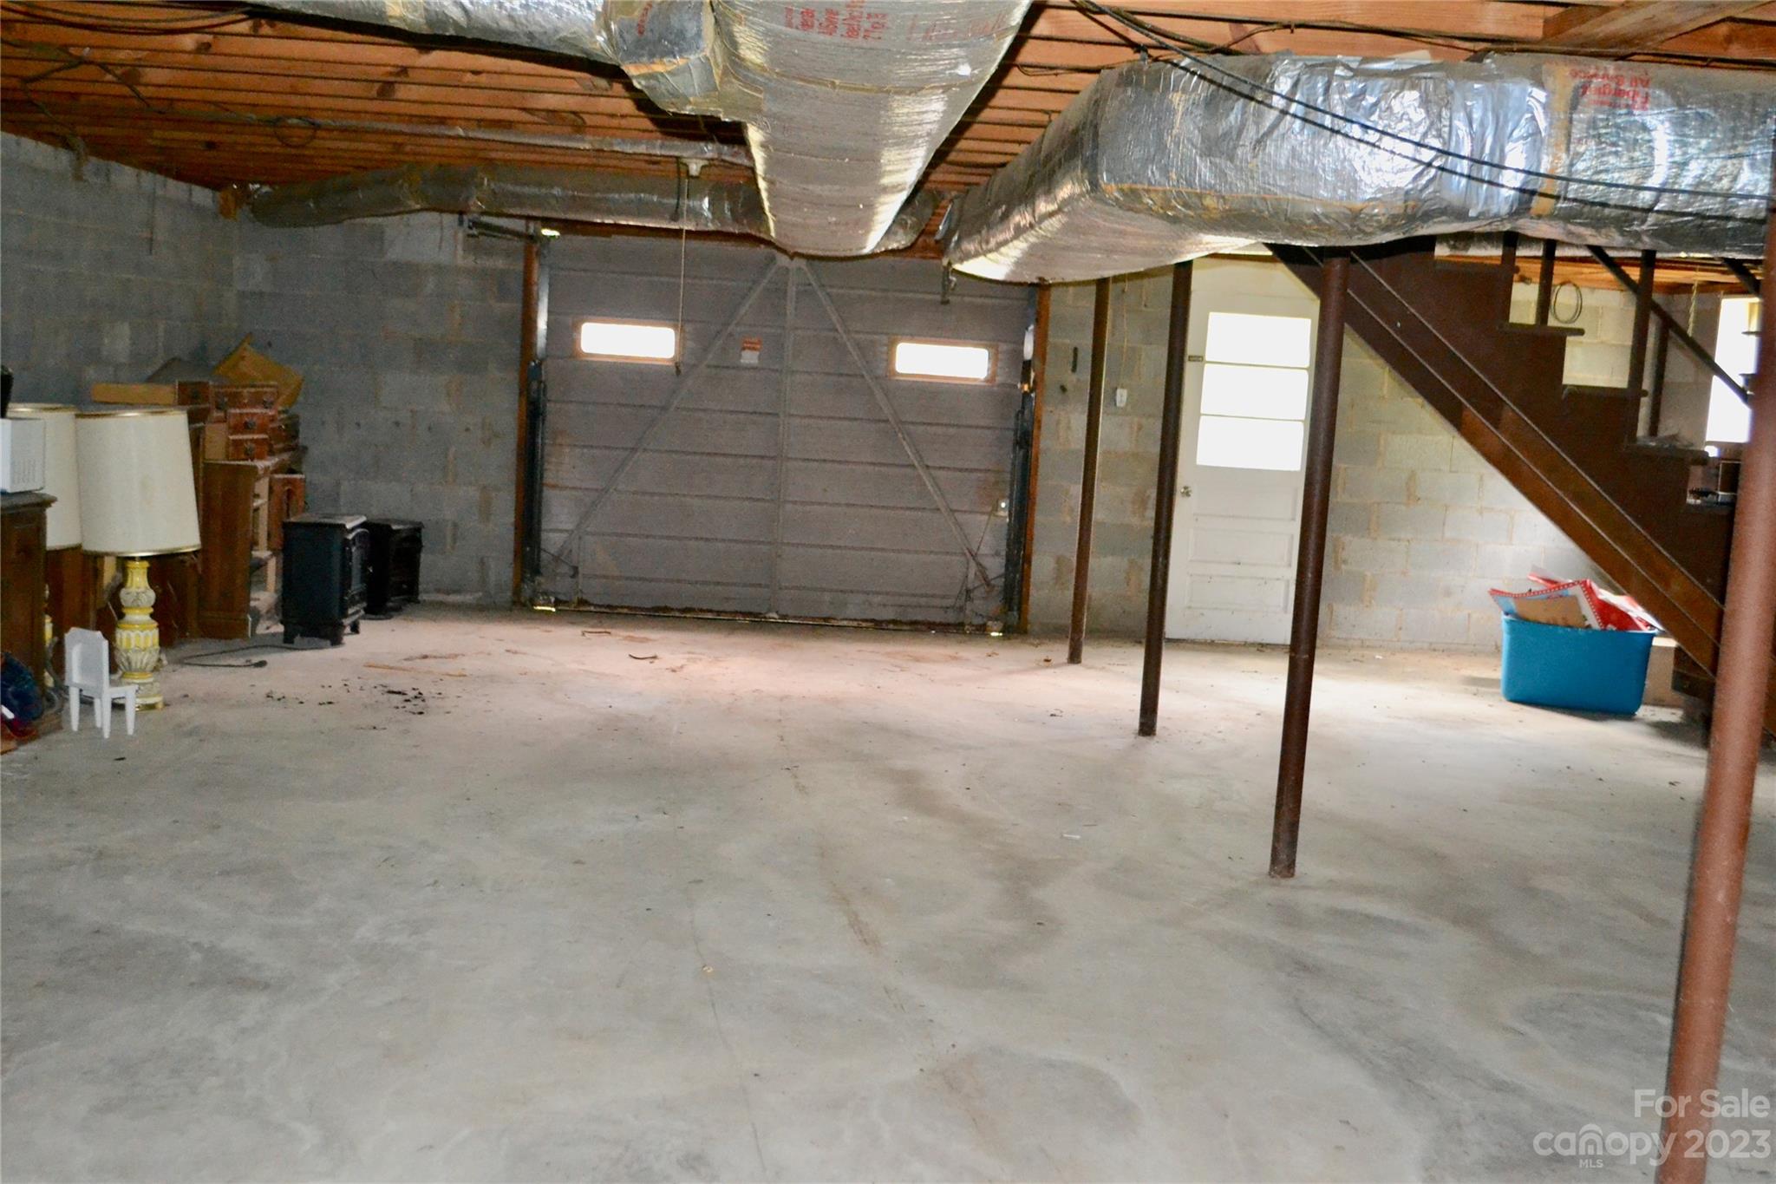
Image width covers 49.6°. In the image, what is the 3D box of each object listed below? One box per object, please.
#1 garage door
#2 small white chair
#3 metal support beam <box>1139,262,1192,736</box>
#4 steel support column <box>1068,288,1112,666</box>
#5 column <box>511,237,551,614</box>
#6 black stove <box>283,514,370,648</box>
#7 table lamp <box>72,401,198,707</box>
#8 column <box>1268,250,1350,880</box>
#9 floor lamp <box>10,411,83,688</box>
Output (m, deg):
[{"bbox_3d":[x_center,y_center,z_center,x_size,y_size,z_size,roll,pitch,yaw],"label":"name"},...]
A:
[{"bbox_3d":[-0.544,-0.889,10.884,2.740,2.130,0.080,3,6,-6],"label":"garage door"},{"bbox_3d":[-2.772,0.313,6.811,0.210,0.372,0.160,7,7,26],"label":"small white chair"},{"bbox_3d":[1.158,-0.447,7.972,0.076,2.100,0.076,3,6,-6],"label":"metal support beam"},{"bbox_3d":[1.046,-0.676,9.974,0.075,2.100,0.075,3,6,-6],"label":"steel support column"},{"bbox_3d":[-1.962,-0.935,10.657,0.140,2.100,0.120,3,6,-6],"label":"column"},{"bbox_3d":[-2.725,-0.062,9.301,0.300,0.575,0.520,3,6,-5],"label":"black stove"},{"bbox_3d":[-2.846,-0.128,7.314,0.450,1.125,0.450,3,6,-6],"label":"table lamp"},{"bbox_3d":[1.259,-0.189,5.698,0.078,2.100,0.078,3,6,-6],"label":"column"},{"bbox_3d":[-3.315,-0.170,7.465,0.450,1.130,0.450,3,6,-6],"label":"floor lamp"}]

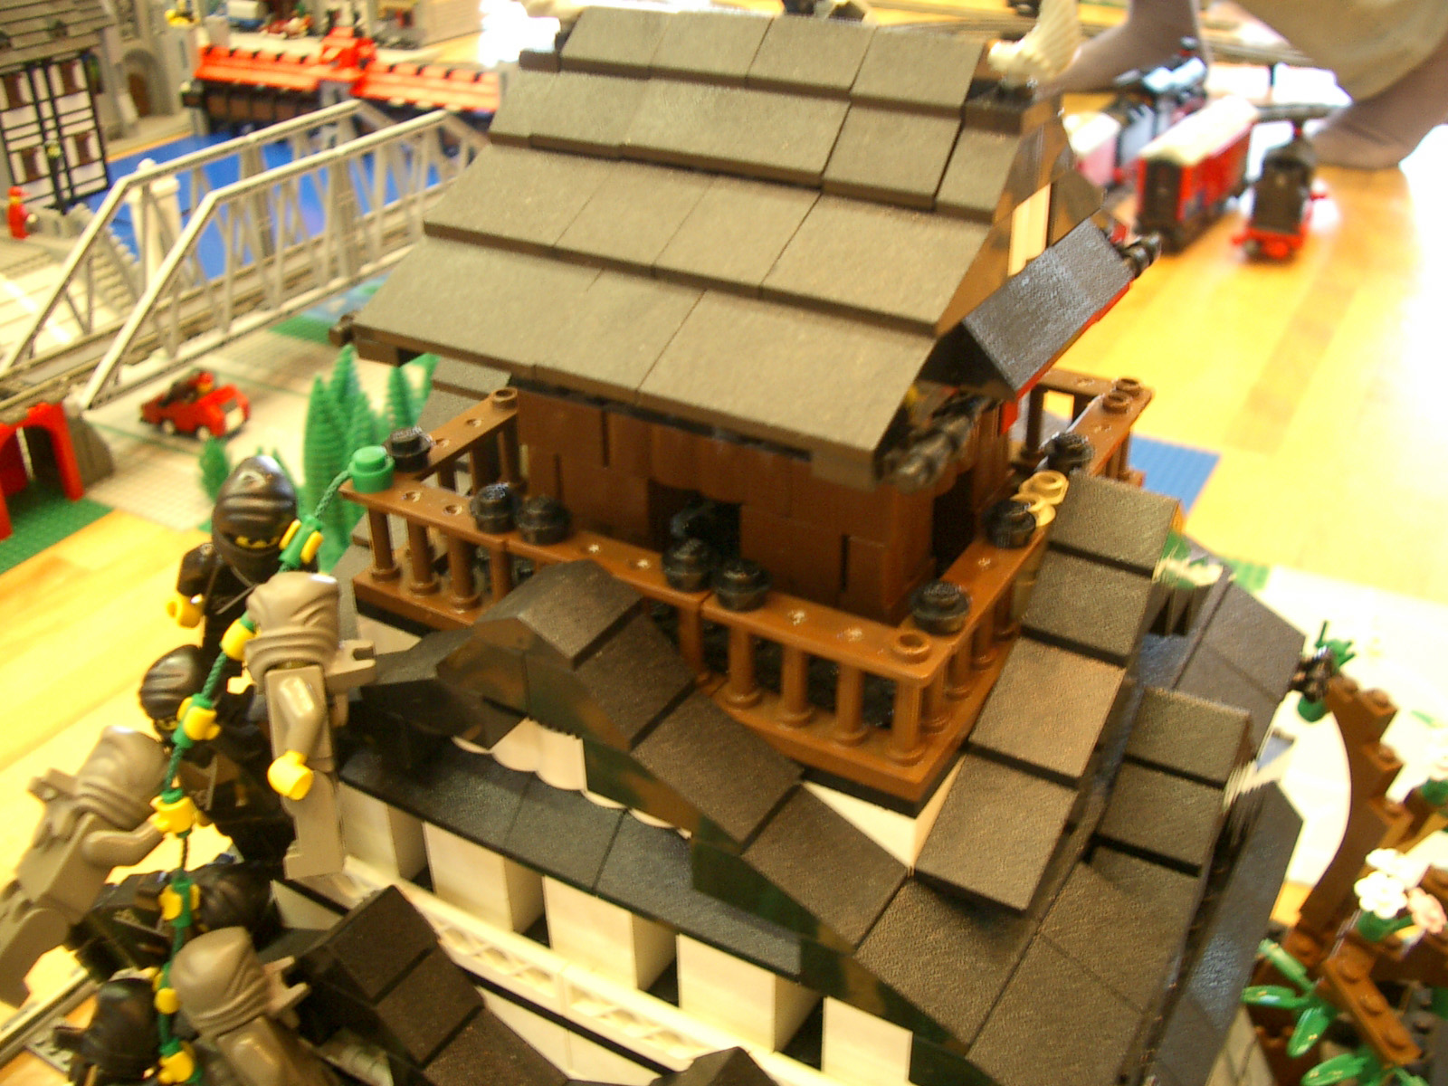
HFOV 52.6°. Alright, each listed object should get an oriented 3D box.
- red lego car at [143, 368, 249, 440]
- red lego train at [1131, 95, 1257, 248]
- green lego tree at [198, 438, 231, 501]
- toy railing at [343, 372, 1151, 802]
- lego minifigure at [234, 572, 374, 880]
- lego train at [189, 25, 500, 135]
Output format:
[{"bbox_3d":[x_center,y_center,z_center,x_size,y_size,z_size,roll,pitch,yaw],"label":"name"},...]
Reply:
[{"bbox_3d":[-0.374,-0.102,1.028,0.072,0.042,0.032,12,33,20],"label":"red lego car"},{"bbox_3d":[0.446,-0.349,1.380,0.049,0.084,0.198,19,36,29],"label":"red lego train"},{"bbox_3d":[-0.321,-0.048,0.935,0.022,0.044,0.022,16,35,26],"label":"green lego tree"},{"bbox_3d":[0.008,-0.010,0.237,0.096,0.023,0.096,16,35,26],"label":"toy railing"},{"bbox_3d":[-0.060,0.025,0.212,0.021,0.042,0.024,-7,1,0],"label":"lego minifigure"},{"bbox_3d":[-0.415,-0.503,1.625,0.412,0.124,0.062,12,33,20],"label":"lego train"}]

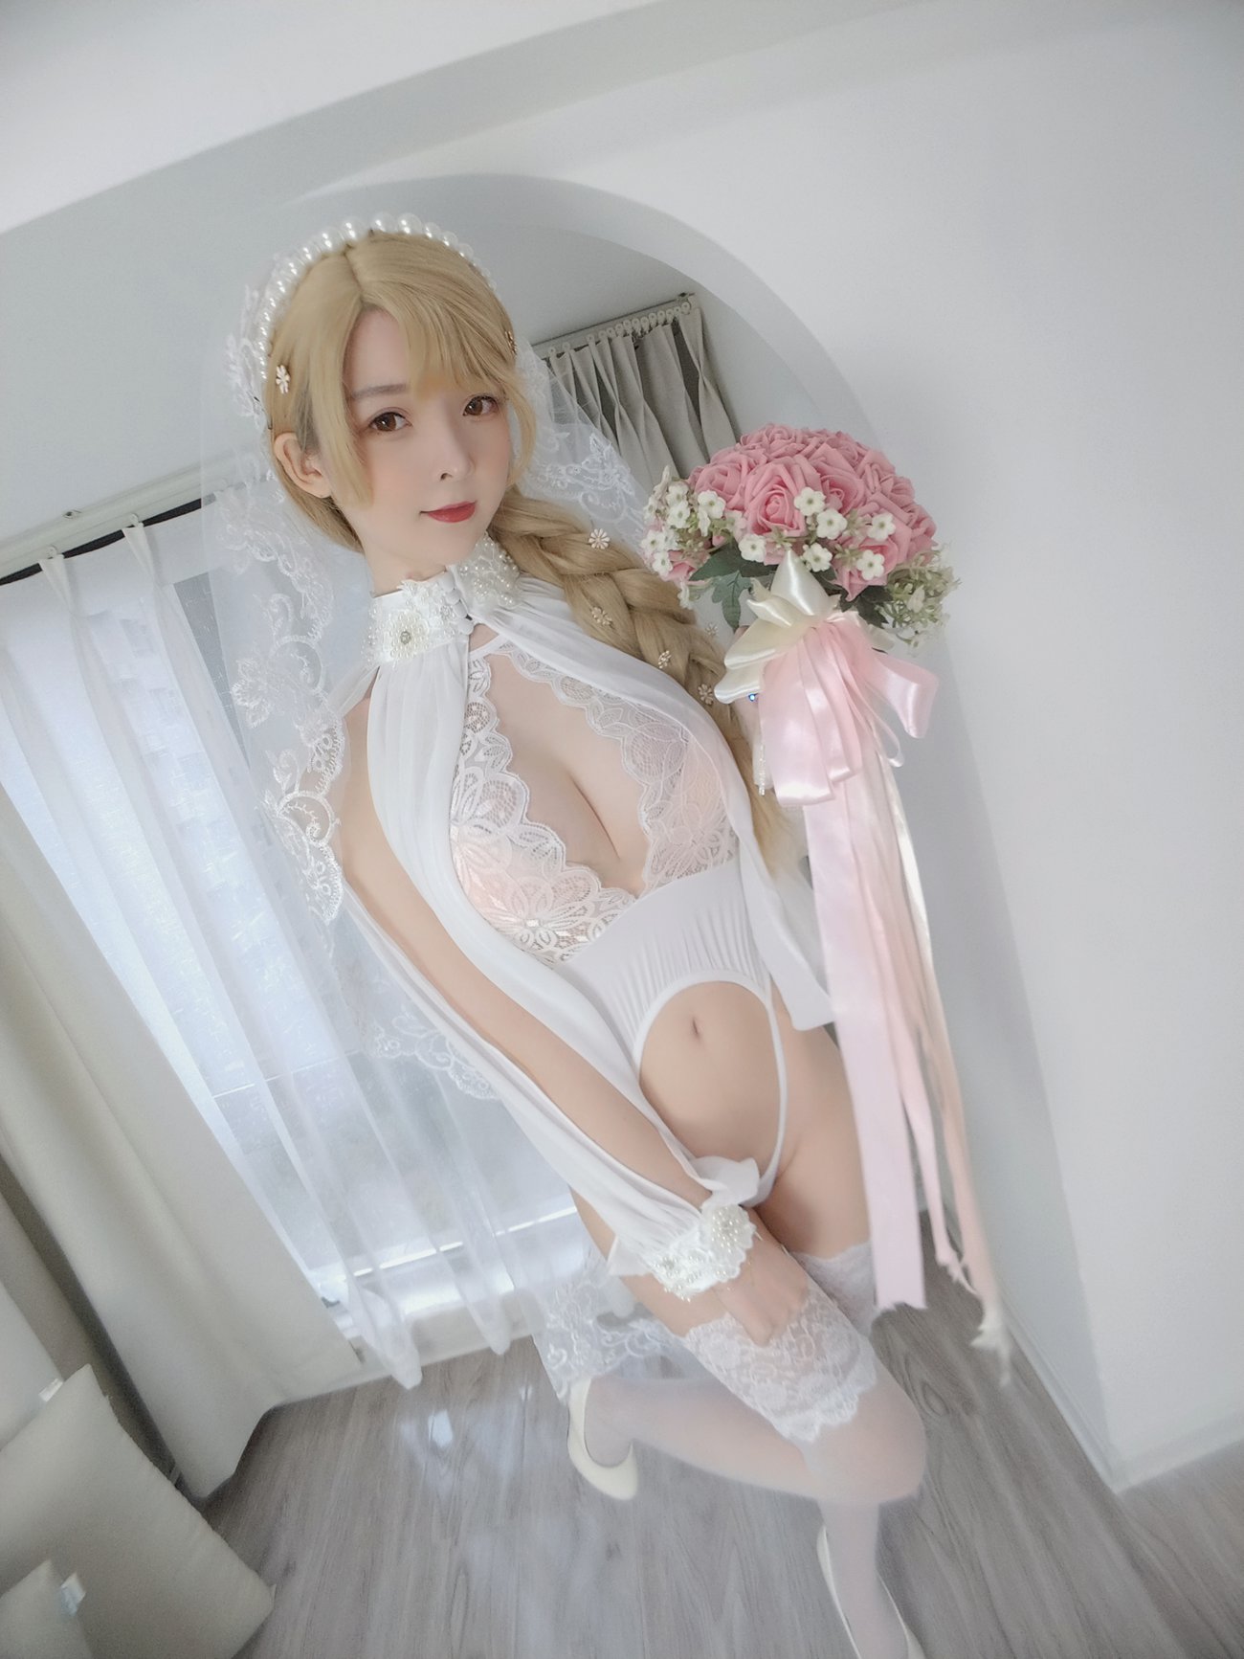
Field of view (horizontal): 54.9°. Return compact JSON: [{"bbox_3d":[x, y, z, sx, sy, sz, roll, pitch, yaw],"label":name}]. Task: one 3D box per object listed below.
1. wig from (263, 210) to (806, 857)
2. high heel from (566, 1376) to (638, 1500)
[{"bbox_3d":[-0.081,-0.194,0.895,0.247,0.533,0.300,-22,20,-30],"label":"wig"},{"bbox_3d":[-0.023,0.695,1.380,0.080,0.205,0.125,-27,-3,-35],"label":"high heel"}]

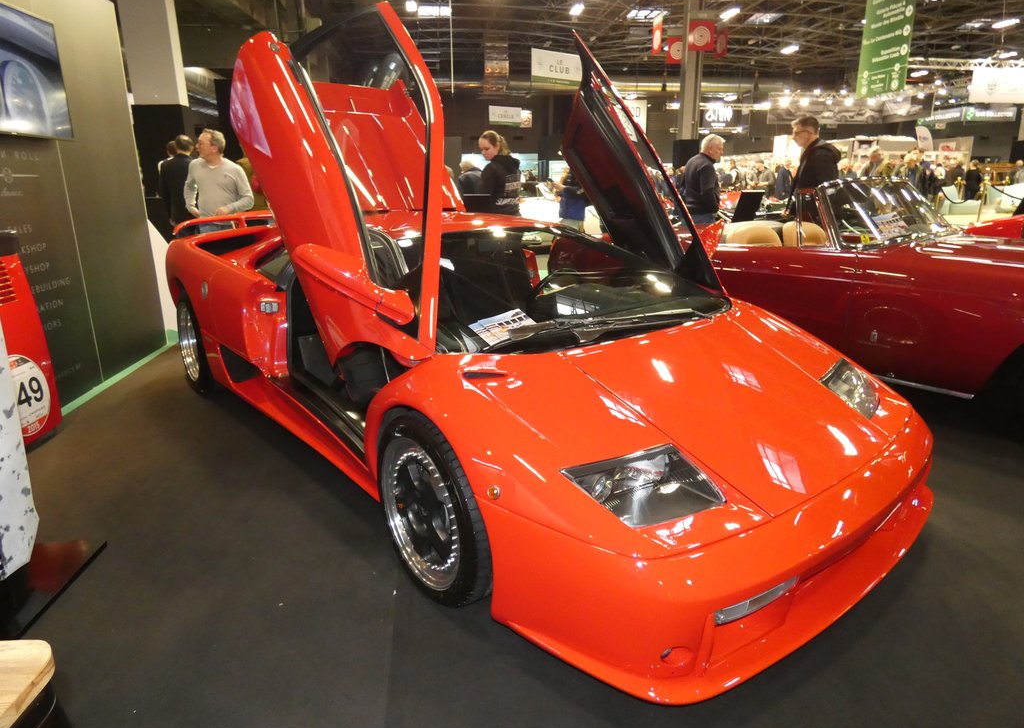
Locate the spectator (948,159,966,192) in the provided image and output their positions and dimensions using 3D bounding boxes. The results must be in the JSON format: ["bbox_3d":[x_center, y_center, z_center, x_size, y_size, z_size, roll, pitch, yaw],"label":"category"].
[{"bbox_3d":[11.469,-4.455,15.391,0.520,1.700,0.360,-4,18,-11],"label":"spectator"}]

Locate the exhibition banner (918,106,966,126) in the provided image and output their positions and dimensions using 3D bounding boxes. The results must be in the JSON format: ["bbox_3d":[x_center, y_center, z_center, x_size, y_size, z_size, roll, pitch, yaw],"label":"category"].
[{"bbox_3d":[19.415,-11.208,26.899,0.080,0.620,2.800,-2,18,-5],"label":"exhibition banner"}]

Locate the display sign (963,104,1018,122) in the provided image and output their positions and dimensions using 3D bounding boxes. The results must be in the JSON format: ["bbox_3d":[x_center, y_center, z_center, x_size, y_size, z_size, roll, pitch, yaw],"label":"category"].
[{"bbox_3d":[14.994,-7.834,18.538,1.720,0.420,0.100,-2,17,-6],"label":"display sign"}]

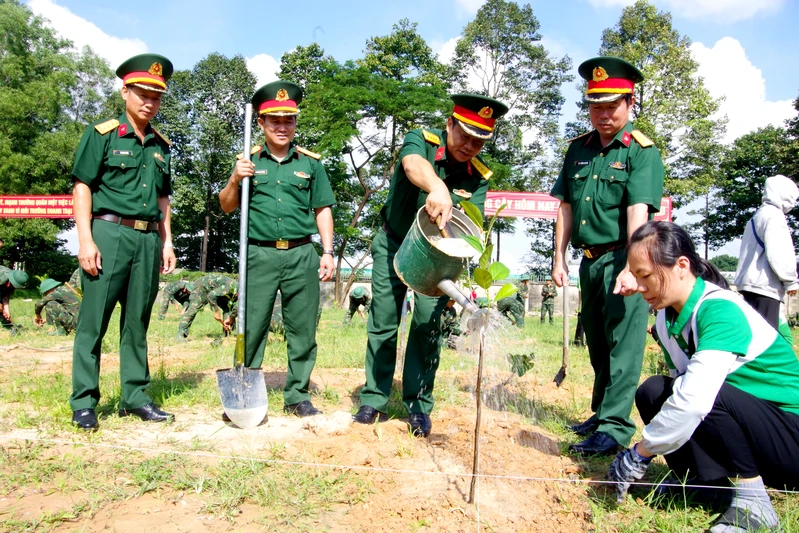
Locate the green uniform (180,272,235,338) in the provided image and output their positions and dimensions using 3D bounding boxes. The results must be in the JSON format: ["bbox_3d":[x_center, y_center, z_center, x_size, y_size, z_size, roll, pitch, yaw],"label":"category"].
[{"bbox_3d":[-3.248,0.687,10.300,1.050,1.080,0.550,0,-3,28],"label":"green uniform"}]

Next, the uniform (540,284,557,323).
[{"bbox_3d":[5.321,1.225,21.400,0.560,1.740,0.380,1,-3,9],"label":"uniform"}]

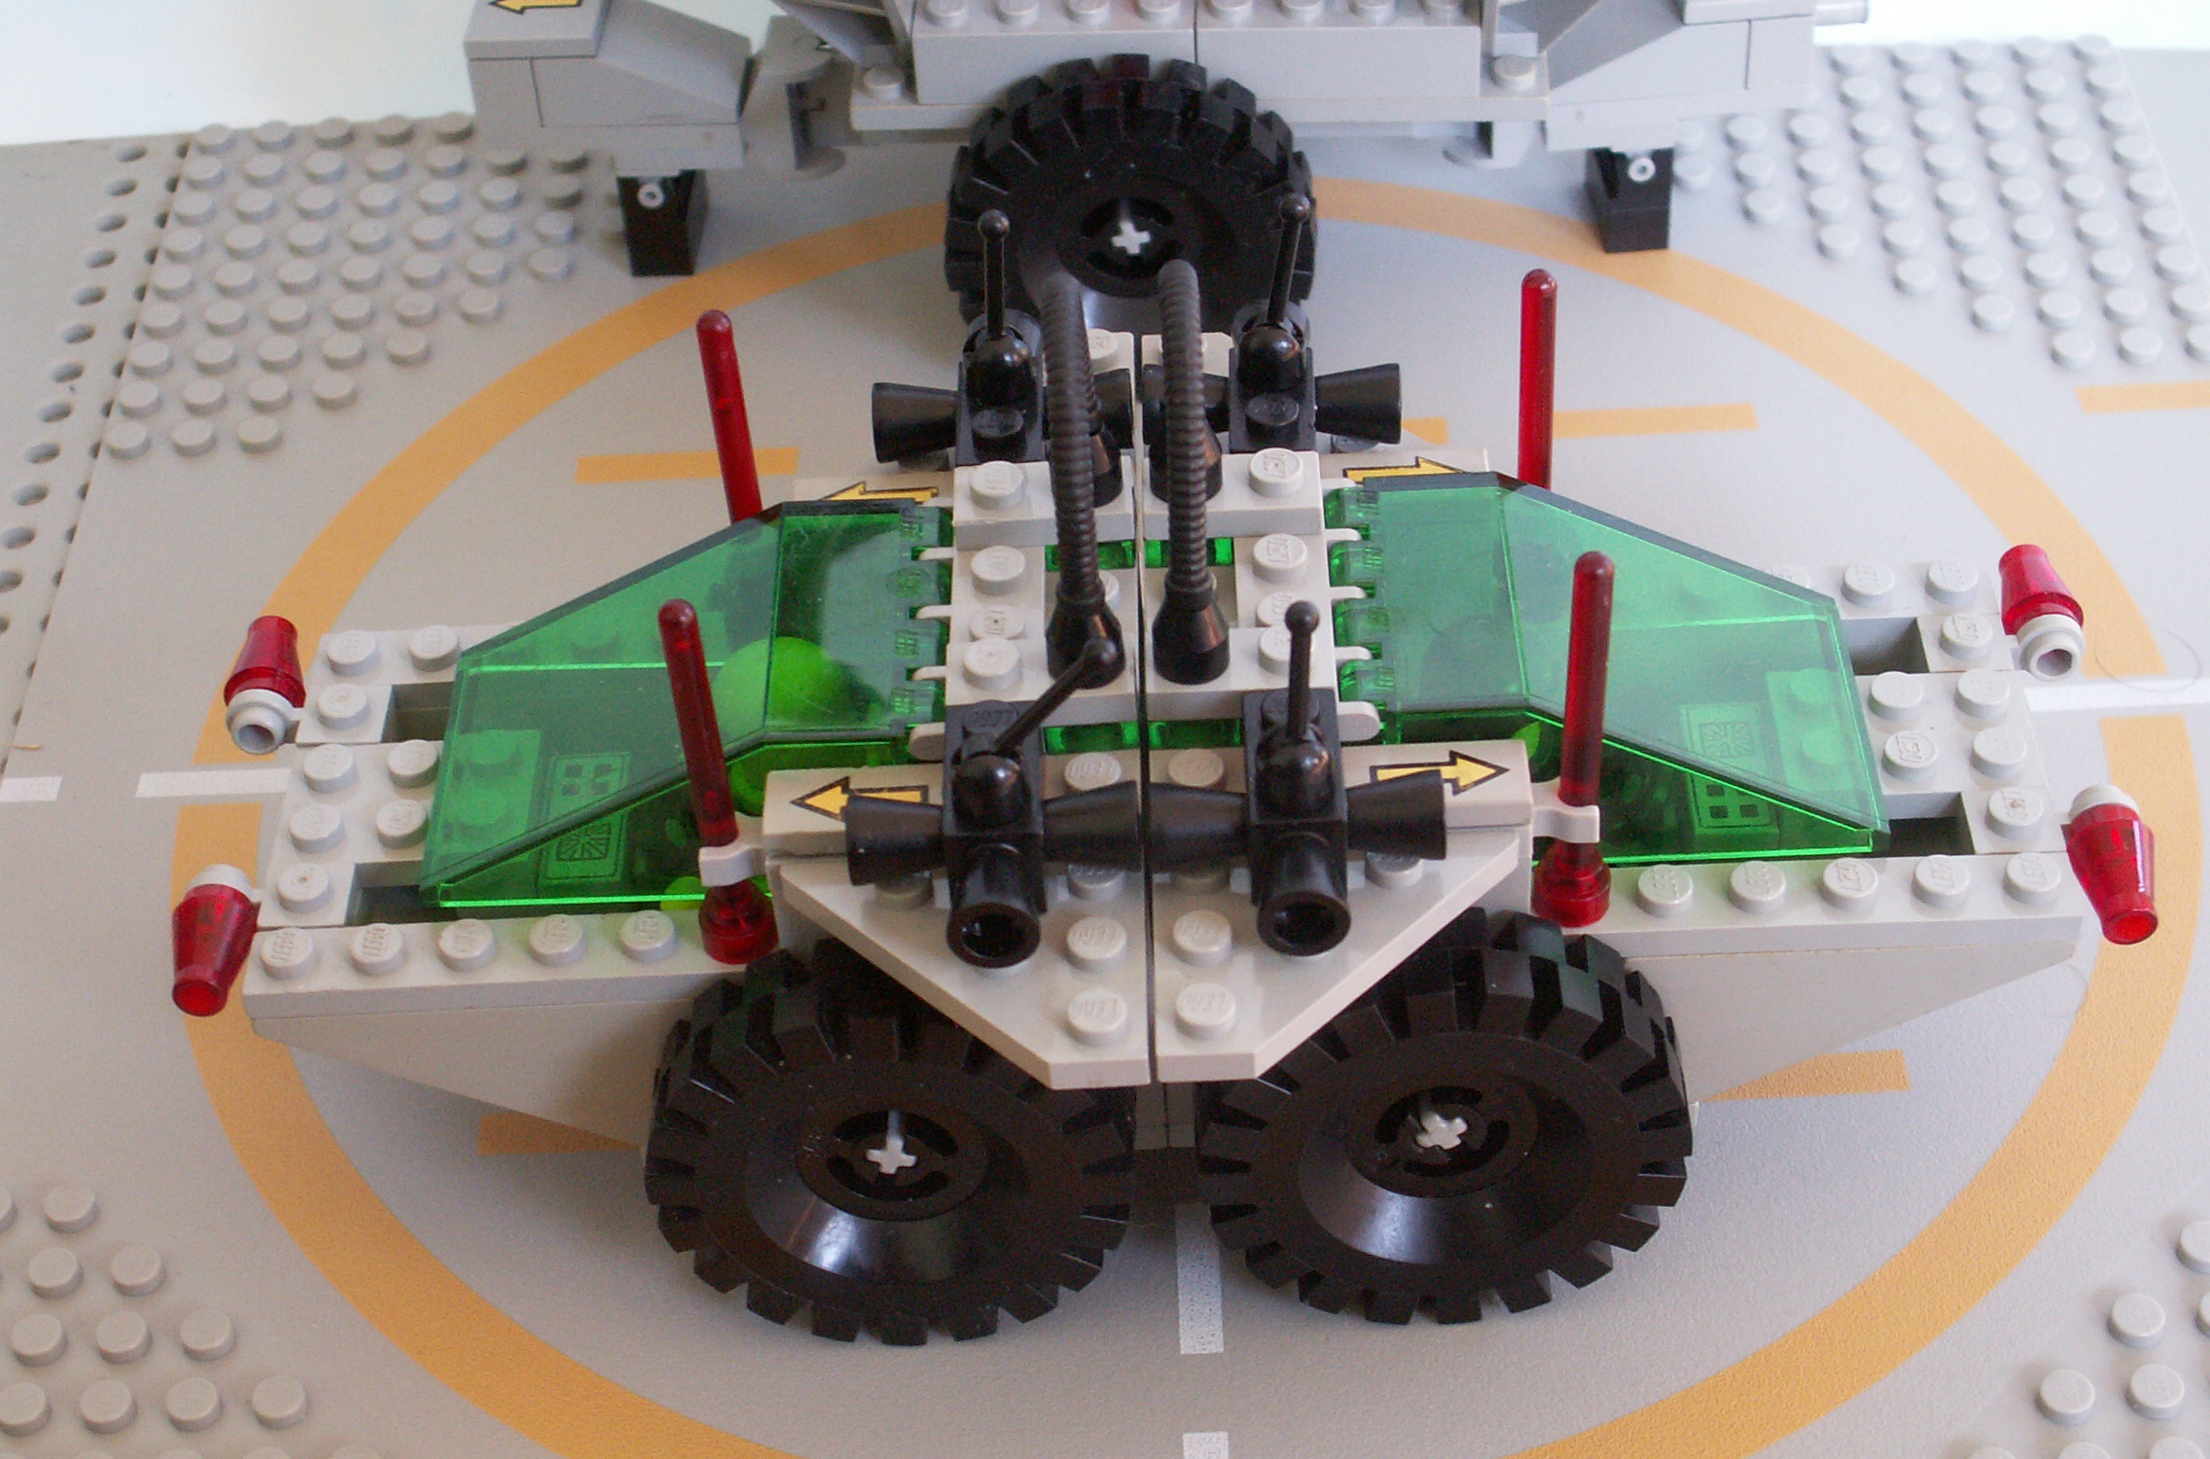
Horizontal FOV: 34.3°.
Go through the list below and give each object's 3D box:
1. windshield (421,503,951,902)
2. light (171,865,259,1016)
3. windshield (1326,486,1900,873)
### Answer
[{"bbox_3d":[-0.037,-0.003,0.324,0.048,0.019,0.032,-4,42,3],"label":"windshield"},{"bbox_3d":[-0.081,0.019,0.323,0.008,0.008,0.013,-3,43,1],"label":"light"},{"bbox_3d":[0.045,-0.006,0.323,0.048,0.019,0.032,-2,42,2],"label":"windshield"}]

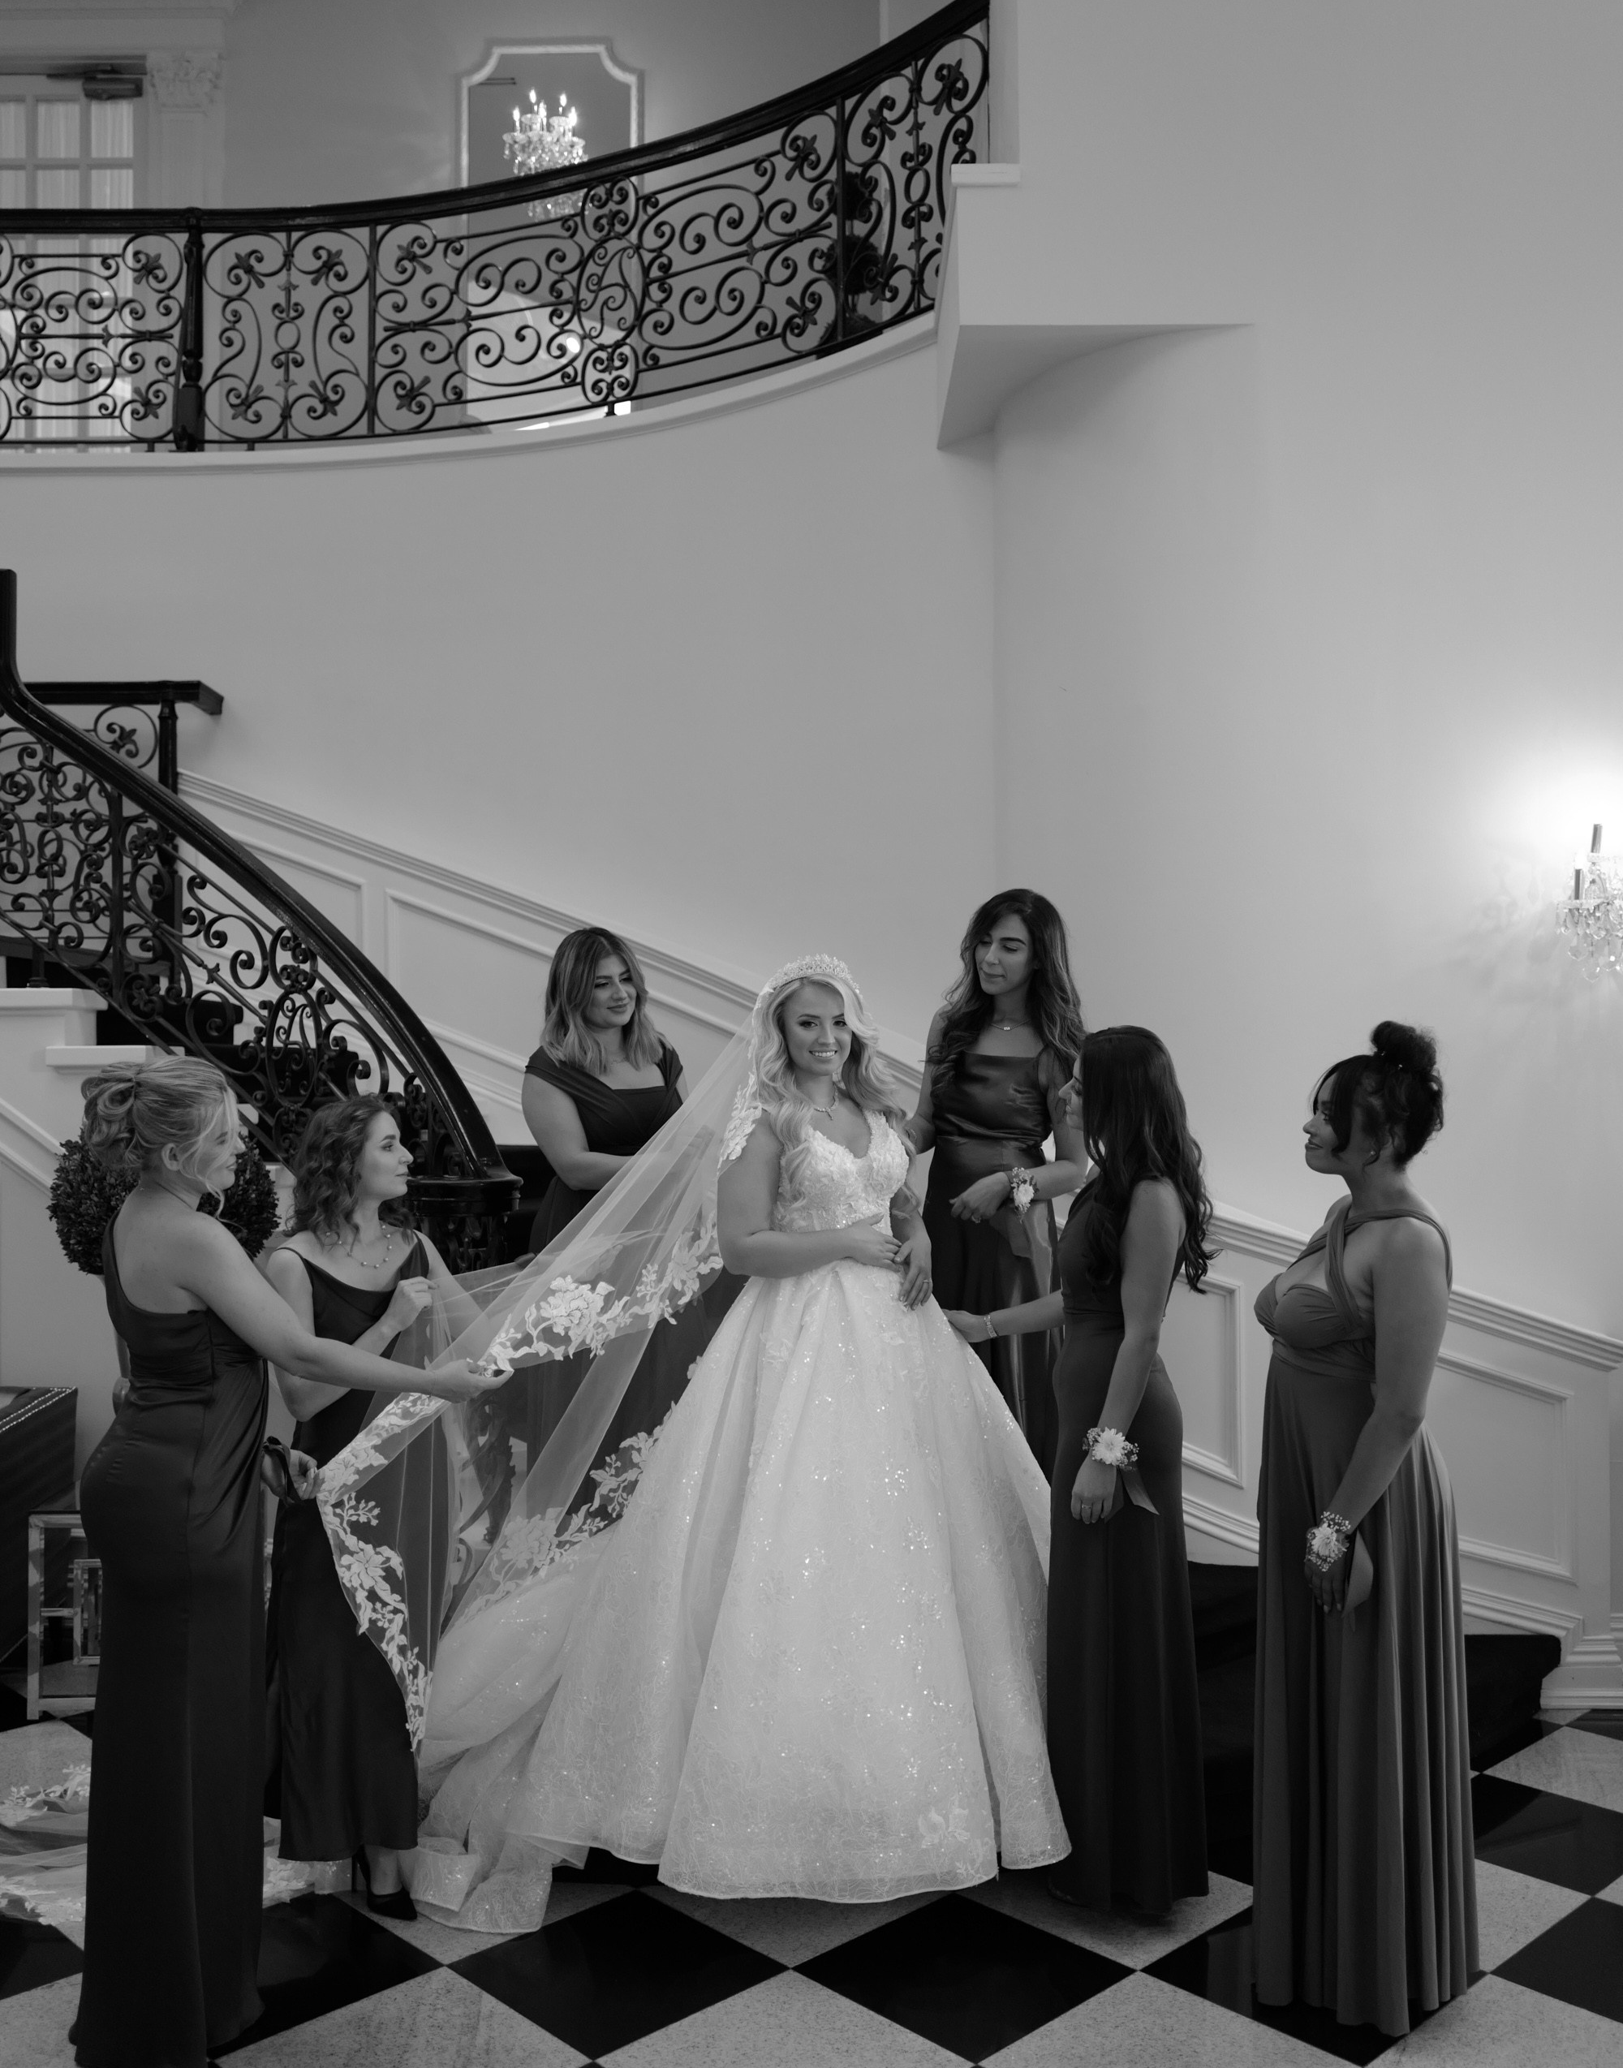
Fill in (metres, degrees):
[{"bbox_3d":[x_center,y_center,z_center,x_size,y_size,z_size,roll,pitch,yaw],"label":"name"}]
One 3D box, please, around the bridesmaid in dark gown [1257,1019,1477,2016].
[{"bbox_3d":[0.990,0.862,3.420,0.400,1.757,0.440,0,0,-28],"label":"bridesmaid in dark gown"}]

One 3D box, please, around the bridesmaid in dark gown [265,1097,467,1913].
[{"bbox_3d":[-0.905,0.935,3.840,0.450,1.610,0.400,0,0,-41],"label":"bridesmaid in dark gown"}]

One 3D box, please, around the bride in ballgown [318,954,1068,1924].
[{"bbox_3d":[-0.220,0.768,4.050,1.500,1.885,1.200,0,0,-30],"label":"bride in ballgown"}]

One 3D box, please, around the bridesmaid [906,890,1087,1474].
[{"bbox_3d":[0.440,0.520,4.450,0.470,1.720,0.400,0,0,14],"label":"bridesmaid"}]

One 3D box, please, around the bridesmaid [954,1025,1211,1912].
[{"bbox_3d":[0.560,0.862,3.870,0.520,1.755,0.460,0,0,23],"label":"bridesmaid"}]

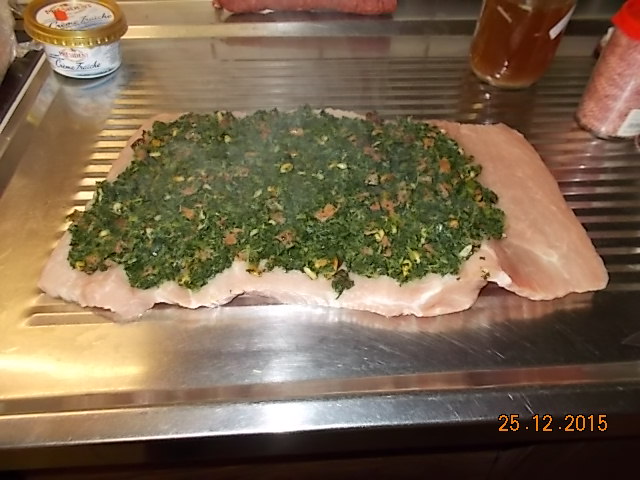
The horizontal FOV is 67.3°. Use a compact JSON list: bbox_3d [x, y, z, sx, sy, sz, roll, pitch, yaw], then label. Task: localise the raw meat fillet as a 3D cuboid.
[{"bbox_3d":[0.004,-0.034,0.369,0.378,0.031,0.206,-1,48,-3],"label":"raw meat fillet"}]

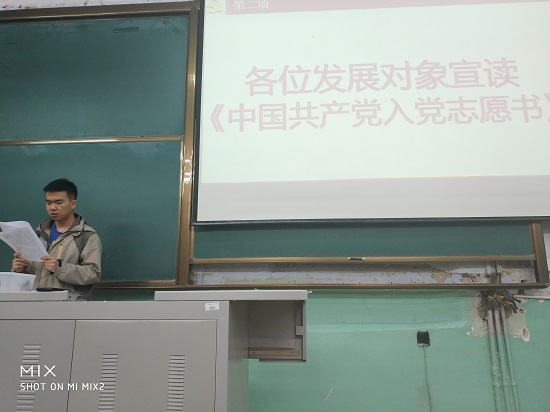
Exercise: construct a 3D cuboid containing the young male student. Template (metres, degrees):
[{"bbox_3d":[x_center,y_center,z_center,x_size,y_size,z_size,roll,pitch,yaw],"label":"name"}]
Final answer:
[{"bbox_3d":[-1.150,0.667,2.606,0.540,1.720,0.460,-3,-15,13],"label":"young male student"}]

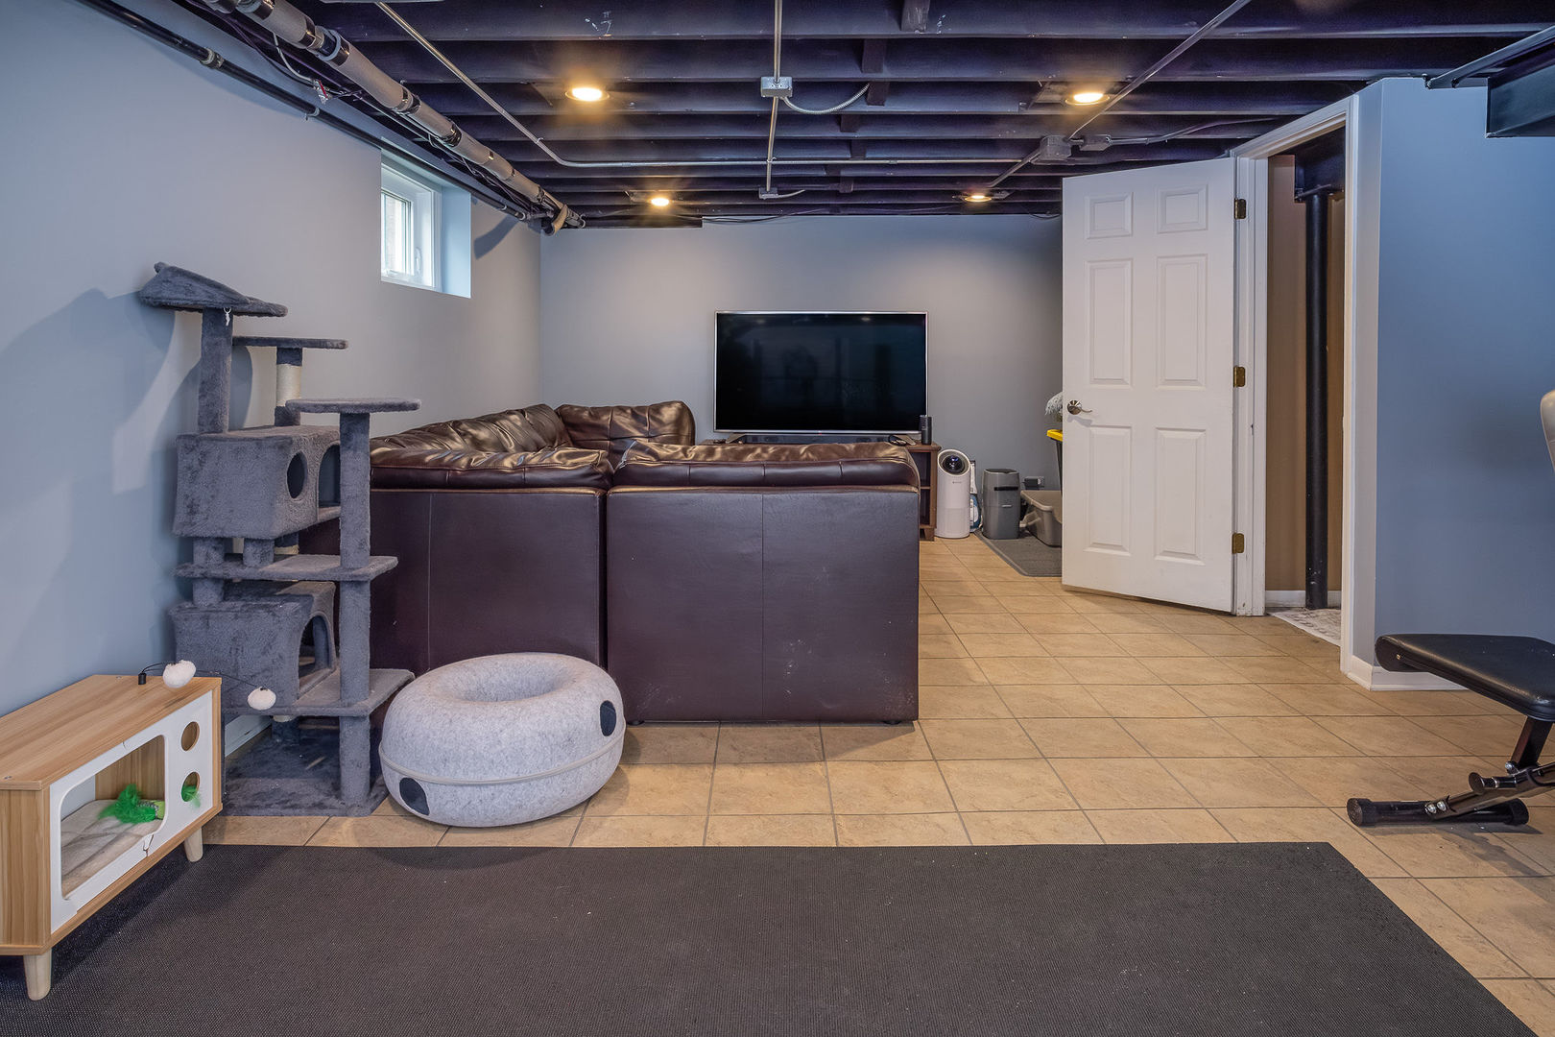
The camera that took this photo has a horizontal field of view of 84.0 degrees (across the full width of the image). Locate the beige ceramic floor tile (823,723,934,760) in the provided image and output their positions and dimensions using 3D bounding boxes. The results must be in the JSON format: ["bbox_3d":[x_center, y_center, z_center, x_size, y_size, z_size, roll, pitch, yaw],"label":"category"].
[{"bbox_3d":[0.294,0.672,2.613,0.307,0.010,0.300,0,10,0],"label":"beige ceramic floor tile"}]

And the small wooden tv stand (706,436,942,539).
[{"bbox_3d":[0.267,-0.188,5.650,1.520,0.575,0.440,0,9,-1],"label":"small wooden tv stand"}]

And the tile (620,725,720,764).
[{"bbox_3d":[-0.330,0.675,2.610,0.307,0.010,0.300,0,10,0],"label":"tile"}]

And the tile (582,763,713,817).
[{"bbox_3d":[-0.328,0.725,2.315,0.307,0.010,0.300,0,10,0],"label":"tile"}]

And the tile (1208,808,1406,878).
[{"bbox_3d":[1.259,0.781,2.075,0.311,0.010,0.298,0,9,-1],"label":"tile"}]

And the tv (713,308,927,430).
[{"bbox_3d":[0.303,-0.998,5.930,1.460,0.835,0.060,0,9,-1],"label":"tv"}]

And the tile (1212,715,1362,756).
[{"bbox_3d":[1.568,0.677,2.667,0.311,0.010,0.298,0,9,-1],"label":"tile"}]

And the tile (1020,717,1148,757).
[{"bbox_3d":[0.934,0.679,2.658,0.311,0.010,0.298,0,9,-1],"label":"tile"}]

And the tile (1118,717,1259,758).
[{"bbox_3d":[1.201,0.650,2.556,0.302,0.010,0.288,0,10,-1],"label":"tile"}]

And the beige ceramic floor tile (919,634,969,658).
[{"bbox_3d":[0.590,0.508,3.426,0.305,0.010,0.292,0,9,-1],"label":"beige ceramic floor tile"}]

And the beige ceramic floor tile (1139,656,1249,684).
[{"bbox_3d":[1.539,0.565,3.210,0.307,0.010,0.300,0,10,0],"label":"beige ceramic floor tile"}]

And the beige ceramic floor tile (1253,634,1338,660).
[{"bbox_3d":[2.179,0.520,3.555,0.289,0.010,0.298,0,9,-1],"label":"beige ceramic floor tile"}]

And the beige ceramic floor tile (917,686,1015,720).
[{"bbox_3d":[0.614,0.628,2.948,0.311,0.010,0.298,0,9,-1],"label":"beige ceramic floor tile"}]

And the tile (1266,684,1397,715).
[{"bbox_3d":[1.881,0.624,2.964,0.311,0.010,0.298,0,9,-1],"label":"tile"}]

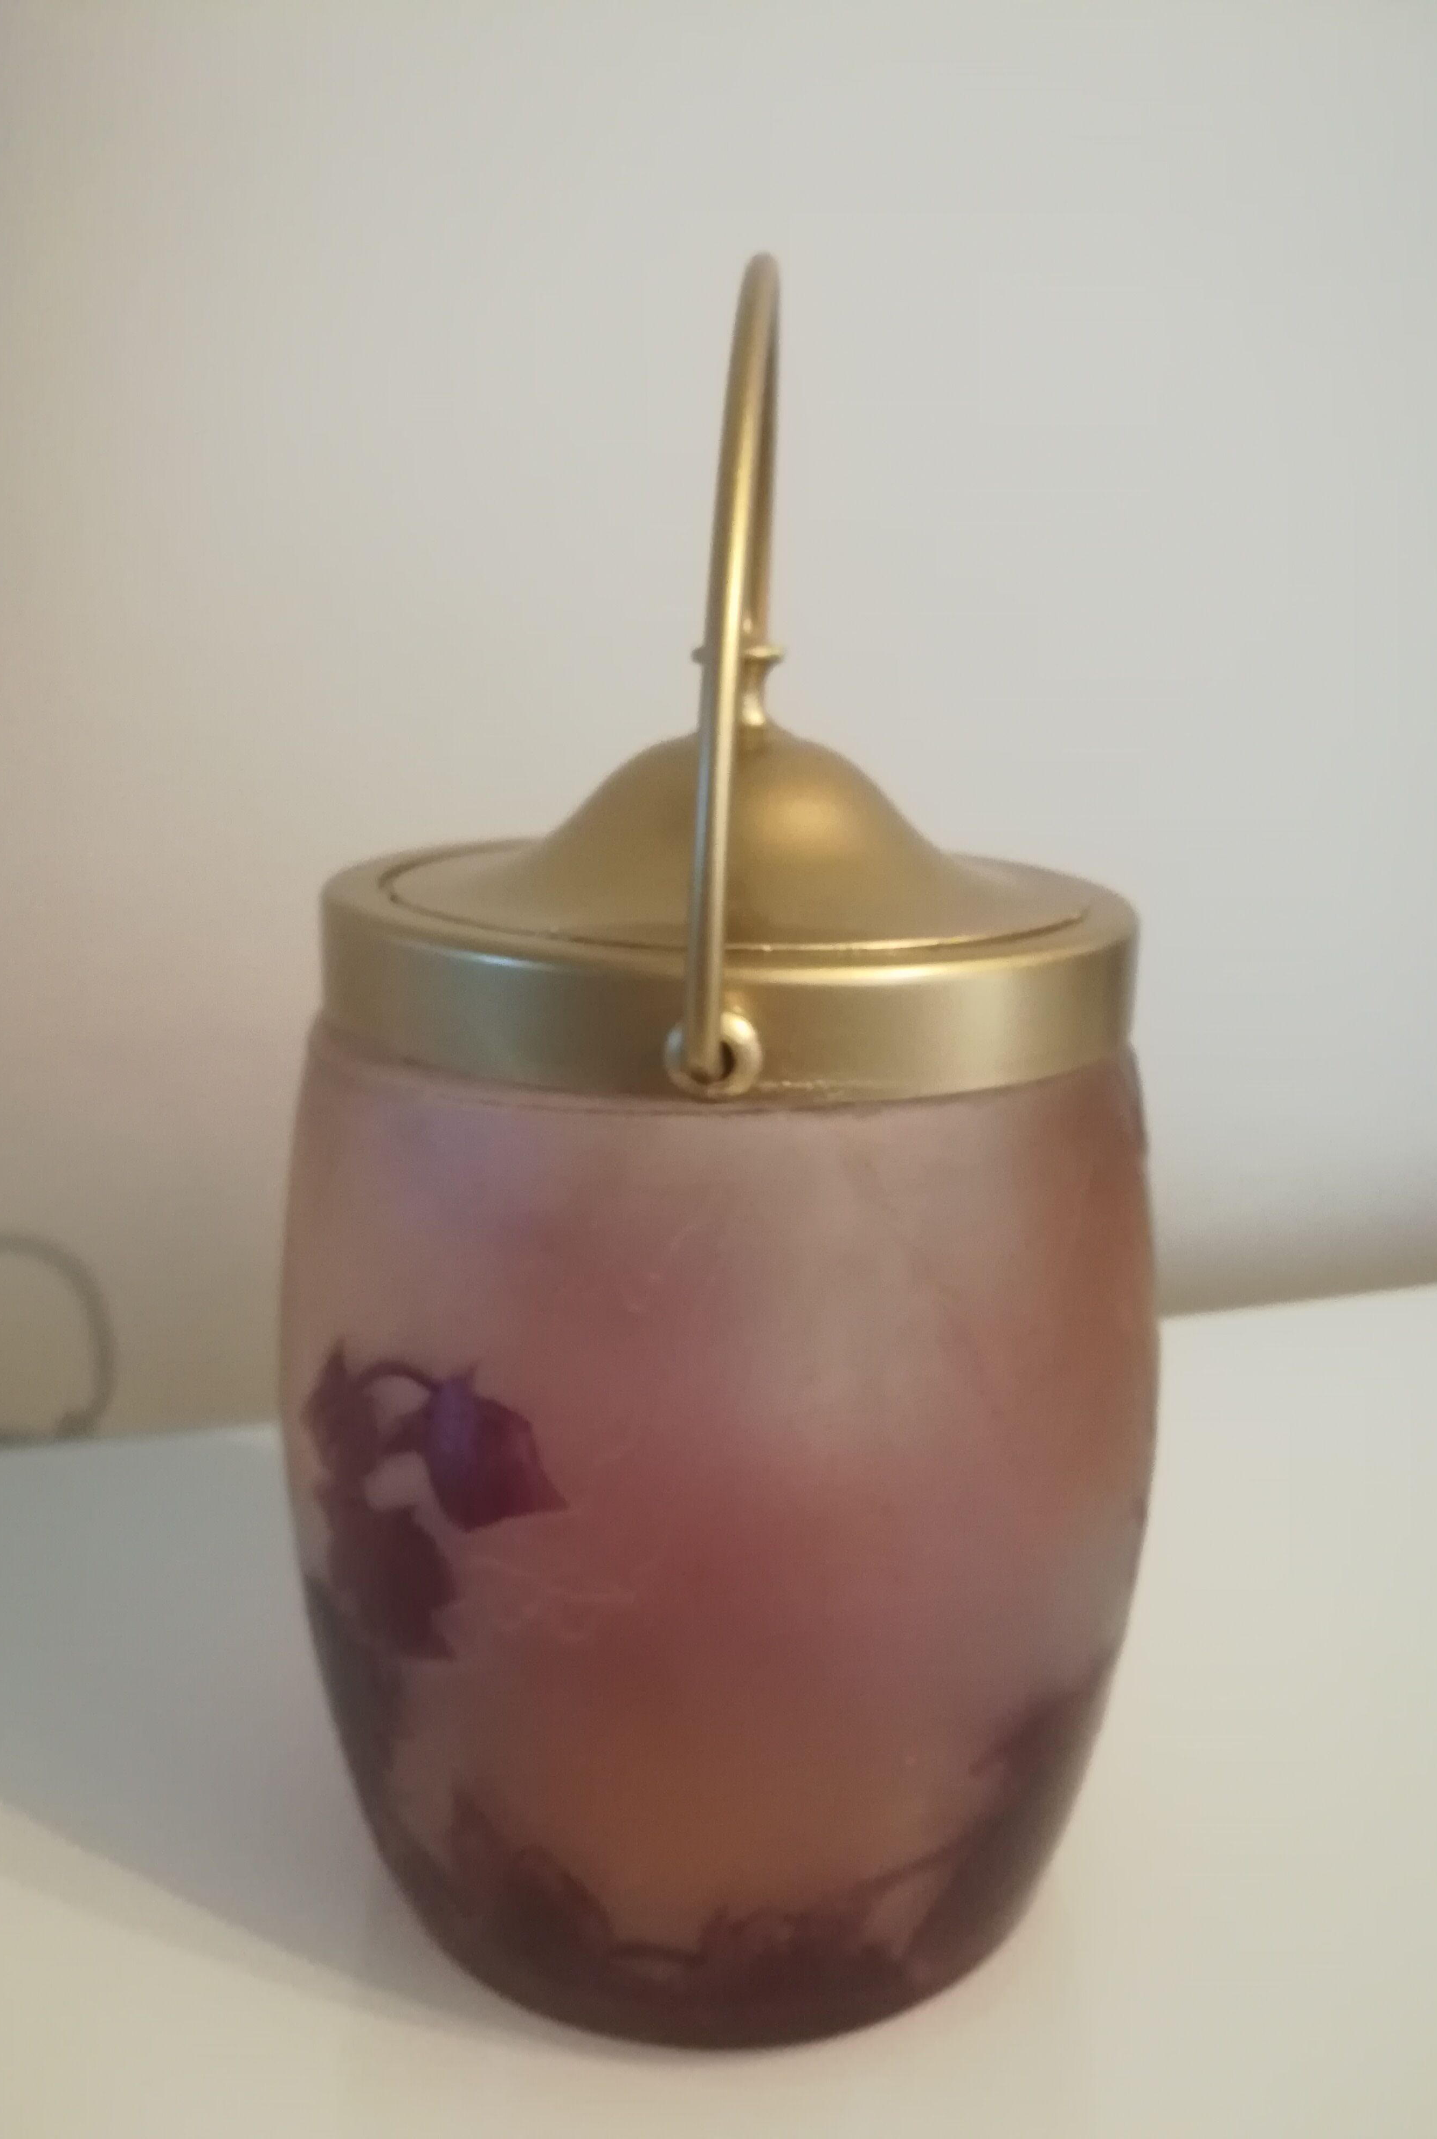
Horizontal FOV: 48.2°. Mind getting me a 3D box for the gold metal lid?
[{"bbox_3d":[0.003,-0.057,0.217,0.112,0.096,0.120,2,15,2],"label":"gold metal lid"}]

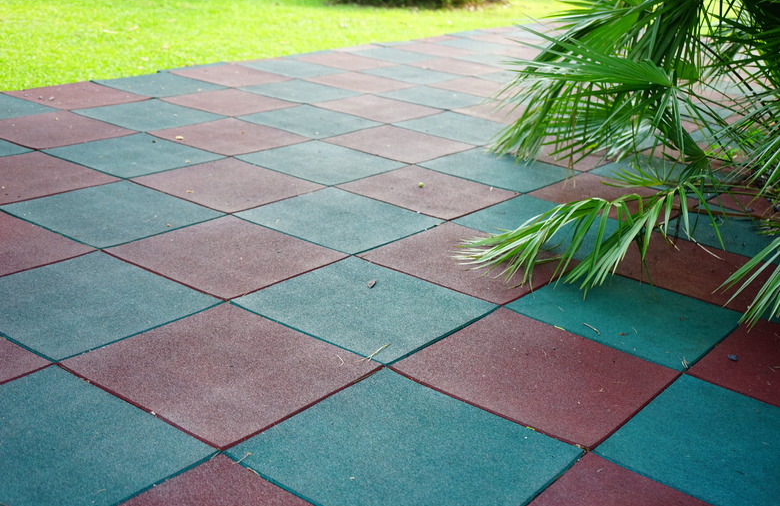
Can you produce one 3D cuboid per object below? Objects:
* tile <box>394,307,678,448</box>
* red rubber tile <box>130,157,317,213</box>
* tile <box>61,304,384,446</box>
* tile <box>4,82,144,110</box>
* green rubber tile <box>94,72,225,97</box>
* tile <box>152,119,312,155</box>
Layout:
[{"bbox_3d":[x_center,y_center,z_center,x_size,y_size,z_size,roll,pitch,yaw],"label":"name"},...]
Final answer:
[{"bbox_3d":[0.338,0.276,2.120,0.500,0.030,0.500,18,24,32],"label":"tile"},{"bbox_3d":[-0.562,-0.234,3.303,0.500,0.030,0.500,18,24,32],"label":"red rubber tile"},{"bbox_3d":[-0.358,0.255,2.020,0.500,0.030,0.500,19,24,33],"label":"tile"},{"bbox_3d":[-1.480,-0.749,4.488,0.500,0.030,0.500,18,24,32],"label":"tile"},{"bbox_3d":[-1.192,-0.866,4.875,0.500,0.030,0.500,18,24,32],"label":"green rubber tile"},{"bbox_3d":[-0.664,-0.479,3.912,0.500,0.030,0.500,18,24,33],"label":"tile"}]

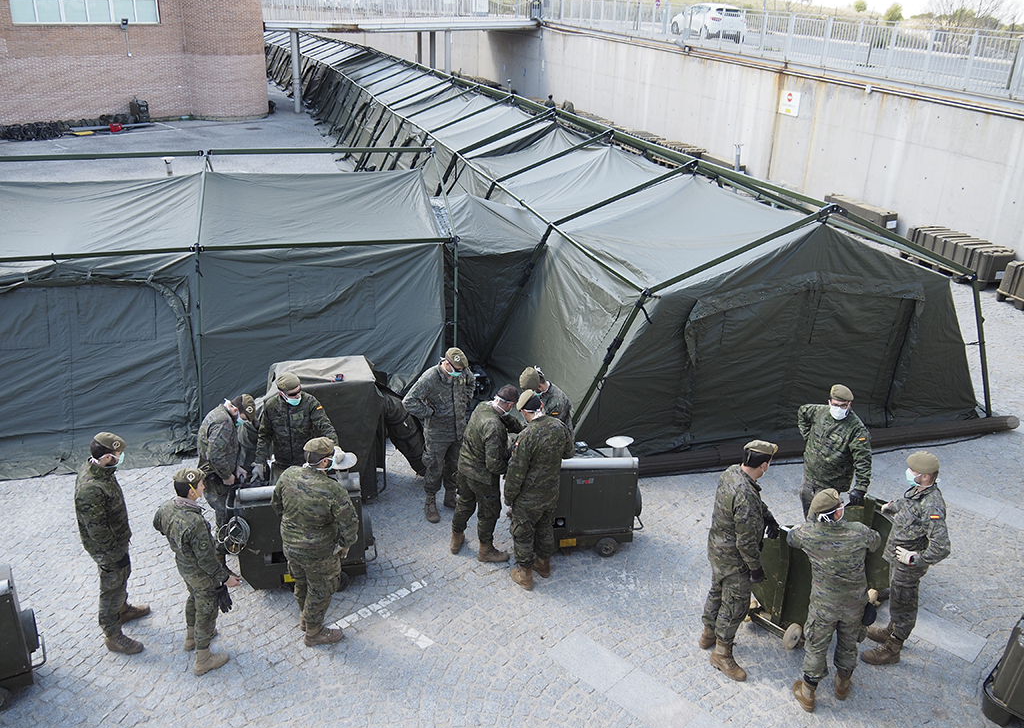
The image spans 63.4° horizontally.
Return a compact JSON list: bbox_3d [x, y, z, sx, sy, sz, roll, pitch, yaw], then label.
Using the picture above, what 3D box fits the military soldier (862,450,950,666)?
[{"bbox_3d":[2.974,1.428,6.307,0.560,1.770,0.600,4,22,6],"label":"military soldier"}]

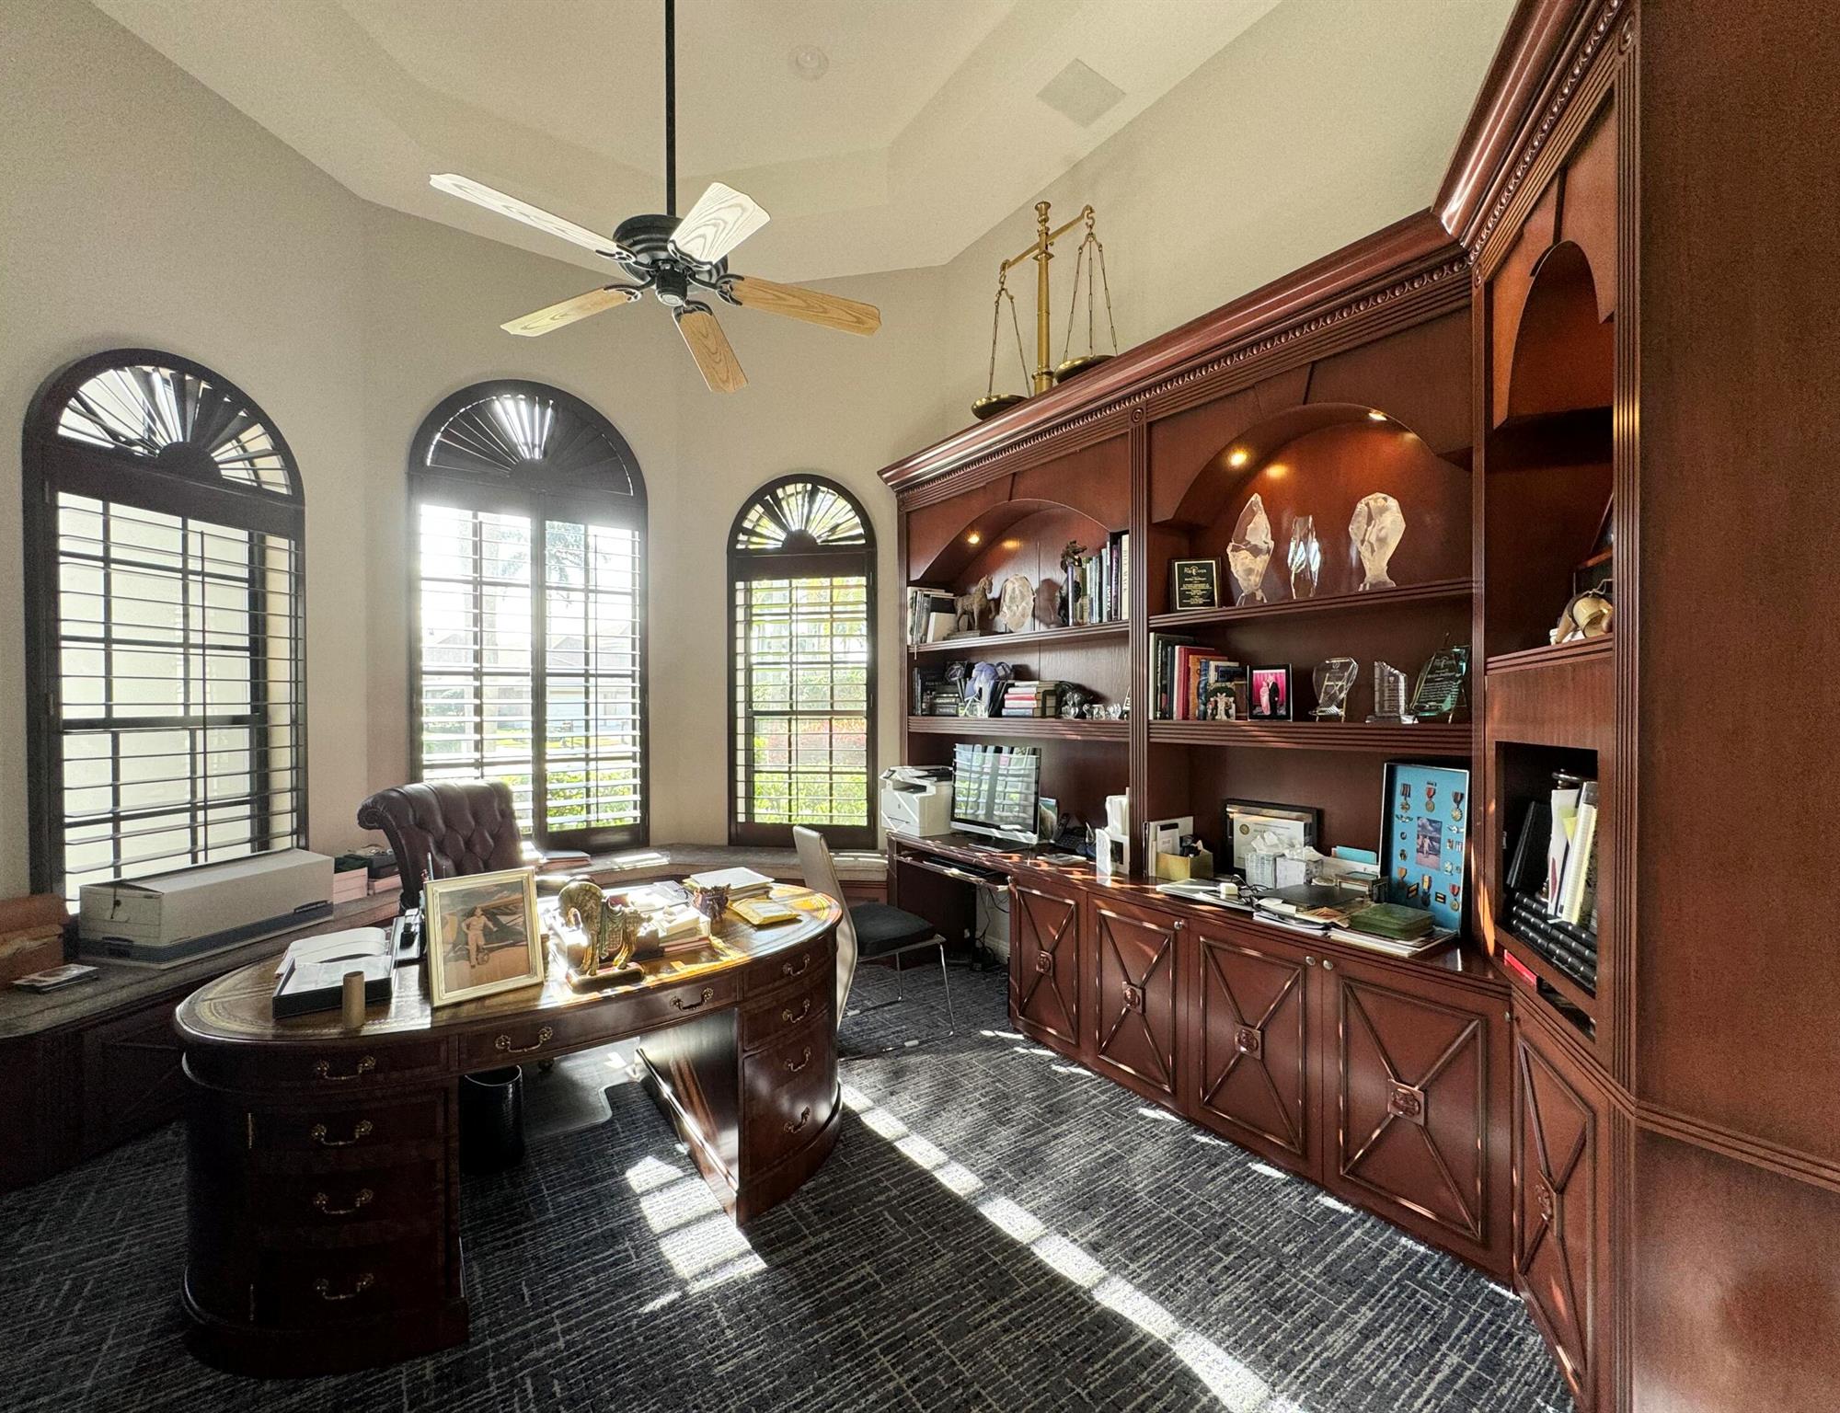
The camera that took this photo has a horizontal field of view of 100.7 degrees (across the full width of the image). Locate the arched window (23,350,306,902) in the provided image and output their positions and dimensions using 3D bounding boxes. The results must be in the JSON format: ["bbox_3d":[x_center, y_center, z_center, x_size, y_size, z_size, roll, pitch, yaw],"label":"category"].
[{"bbox_3d":[-3.104,-0.259,3.194,0.120,2.365,1.003,0,0,11],"label":"arched window"}]

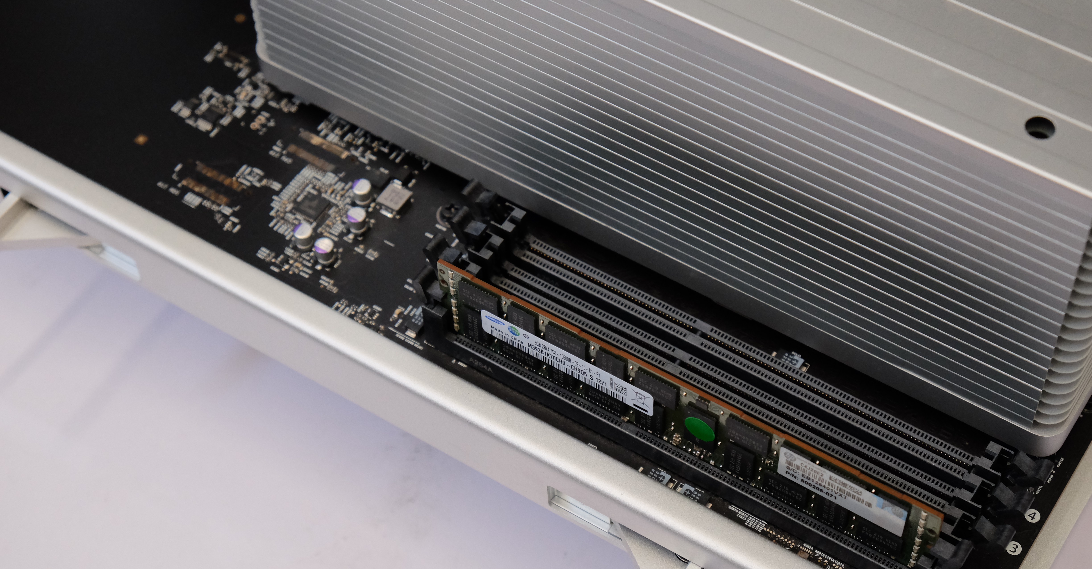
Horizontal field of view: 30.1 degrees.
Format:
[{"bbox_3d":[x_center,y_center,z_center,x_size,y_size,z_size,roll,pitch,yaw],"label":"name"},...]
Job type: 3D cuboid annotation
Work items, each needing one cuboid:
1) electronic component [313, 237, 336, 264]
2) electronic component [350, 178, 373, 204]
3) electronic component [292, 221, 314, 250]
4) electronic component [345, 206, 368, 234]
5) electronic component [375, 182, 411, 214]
[{"bbox_3d":[-0.057,-0.008,0.523,0.005,0.005,0.005,-1,53,1],"label":"electronic component"},{"bbox_3d":[-0.048,-0.024,0.535,0.005,0.005,0.005,-1,53,1],"label":"electronic component"},{"bbox_3d":[-0.063,-0.012,0.526,0.005,0.005,0.005,-1,53,1],"label":"electronic component"},{"bbox_3d":[-0.049,-0.016,0.529,0.005,0.005,0.005,-1,53,1],"label":"electronic component"},{"bbox_3d":[-0.040,-0.022,0.535,0.007,0.003,0.007,27,58,20],"label":"electronic component"}]

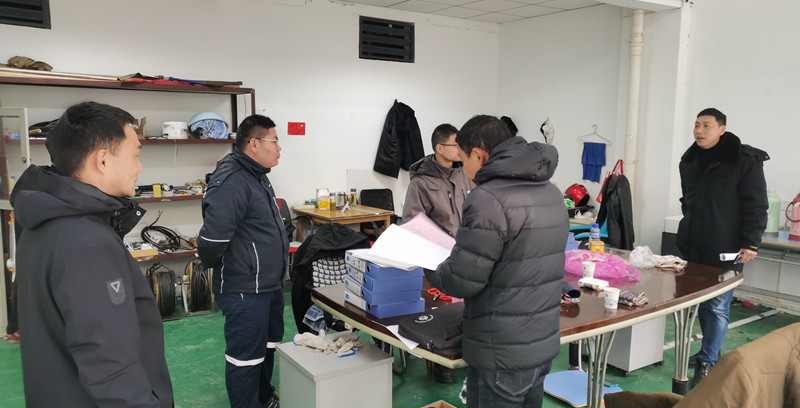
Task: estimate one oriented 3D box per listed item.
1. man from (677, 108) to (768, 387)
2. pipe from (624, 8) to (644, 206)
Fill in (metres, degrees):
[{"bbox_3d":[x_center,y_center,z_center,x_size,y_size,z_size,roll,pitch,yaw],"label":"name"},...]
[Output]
[{"bbox_3d":[2.048,0.257,4.026,0.370,1.730,0.530,-4,8,-32],"label":"man"},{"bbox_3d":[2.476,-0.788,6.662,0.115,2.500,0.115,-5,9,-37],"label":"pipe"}]

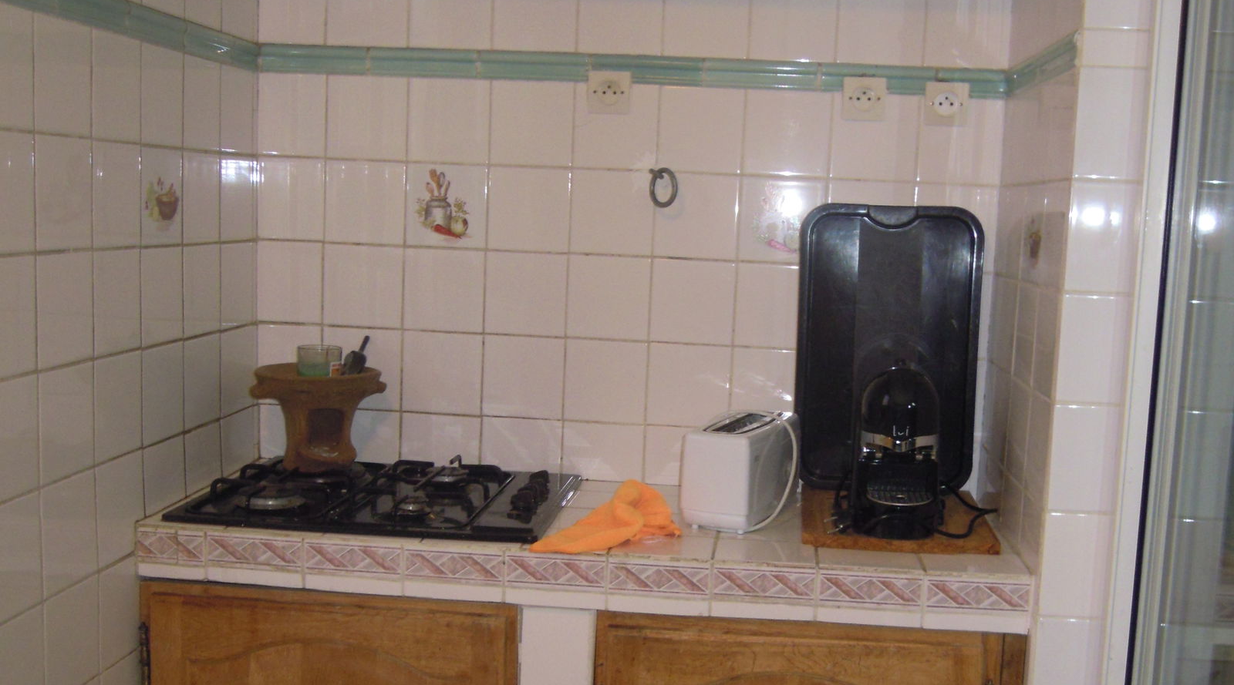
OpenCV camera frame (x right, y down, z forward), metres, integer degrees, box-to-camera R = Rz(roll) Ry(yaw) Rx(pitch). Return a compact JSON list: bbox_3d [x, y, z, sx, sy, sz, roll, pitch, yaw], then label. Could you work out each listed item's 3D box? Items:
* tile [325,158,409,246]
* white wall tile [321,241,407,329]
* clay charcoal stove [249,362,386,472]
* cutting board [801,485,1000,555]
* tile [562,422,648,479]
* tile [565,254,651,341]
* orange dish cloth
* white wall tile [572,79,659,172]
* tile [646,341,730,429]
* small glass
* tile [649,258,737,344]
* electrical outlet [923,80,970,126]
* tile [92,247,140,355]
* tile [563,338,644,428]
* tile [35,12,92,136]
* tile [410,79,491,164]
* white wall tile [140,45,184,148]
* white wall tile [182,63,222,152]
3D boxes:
[{"bbox_3d":[-0.459,-0.256,2.430,0.150,0.150,0.010,2,6,6],"label":"tile"},{"bbox_3d":[-0.472,-0.104,2.480,0.150,0.150,0.009,3,6,5],"label":"white wall tile"},{"bbox_3d":[-0.524,0.133,2.338,0.252,0.168,0.232,-1,6,-24],"label":"clay charcoal stove"},{"bbox_3d":[0.462,0.292,2.231,0.302,0.014,0.390,3,6,8],"label":"cutting board"},{"bbox_3d":[-0.024,0.201,2.452,0.150,0.103,0.008,3,6,6],"label":"tile"},{"bbox_3d":[-0.015,-0.082,2.400,0.150,0.150,0.010,2,6,6],"label":"tile"},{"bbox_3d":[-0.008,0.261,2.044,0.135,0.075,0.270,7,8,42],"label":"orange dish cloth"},{"bbox_3d":[0.000,-0.386,2.391,0.150,0.150,0.008,3,6,6],"label":"white wall tile"},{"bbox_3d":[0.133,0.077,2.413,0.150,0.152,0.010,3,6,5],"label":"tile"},{"bbox_3d":[-0.506,0.031,2.260,0.075,0.057,0.075,2,6,6],"label":"small glass"},{"bbox_3d":[0.136,-0.074,2.385,0.150,0.150,0.010,2,6,6],"label":"tile"},{"bbox_3d":[0.581,-0.418,2.341,0.077,0.077,0.012,3,6,5],"label":"electrical outlet"},{"bbox_3d":[-0.734,-0.060,1.948,0.009,0.150,0.150,3,6,5],"label":"tile"},{"bbox_3d":[-0.018,0.072,2.439,0.150,0.151,0.008,3,6,6],"label":"tile"},{"bbox_3d":[-0.716,-0.344,1.720,0.010,0.150,0.150,2,6,6],"label":"tile"},{"bbox_3d":[-0.307,-0.403,2.435,0.150,0.150,0.009,3,6,5],"label":"tile"},{"bbox_3d":[-0.708,-0.381,2.069,0.009,0.150,0.150,3,6,5],"label":"white wall tile"},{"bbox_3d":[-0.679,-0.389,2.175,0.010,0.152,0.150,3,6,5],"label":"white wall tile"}]

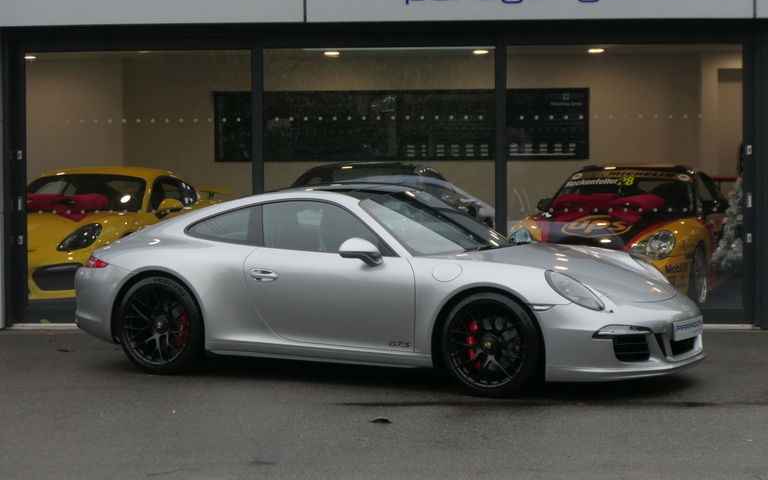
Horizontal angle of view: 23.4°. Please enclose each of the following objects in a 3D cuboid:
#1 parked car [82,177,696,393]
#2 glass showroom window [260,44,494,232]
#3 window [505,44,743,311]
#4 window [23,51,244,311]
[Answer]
[{"bbox_3d":[-0.045,0.262,12.654,4.500,1.295,1.870,1,2,29],"label":"parked car"},{"bbox_3d":[-0.042,-0.489,15.036,1.882,2.126,0.080,0,2,6],"label":"glass showroom window"},{"bbox_3d":[1.922,-0.491,14.844,1.877,2.122,0.080,0,2,6],"label":"window"},{"bbox_3d":[-2.013,-0.475,15.230,1.886,2.145,0.080,0,2,6],"label":"window"}]

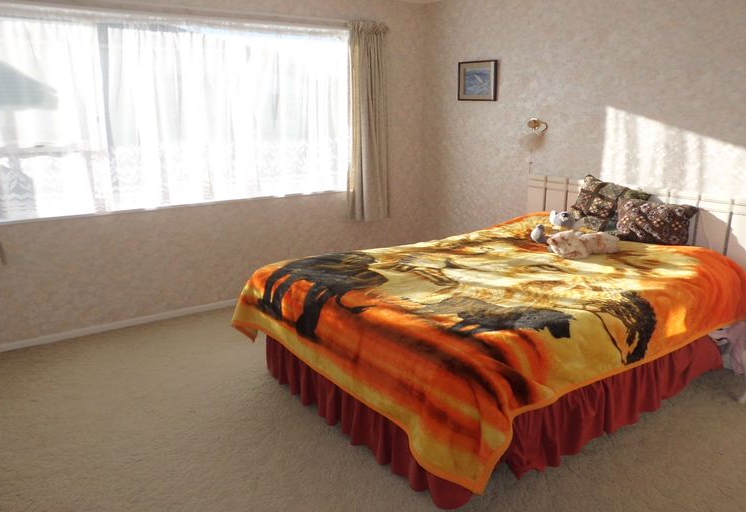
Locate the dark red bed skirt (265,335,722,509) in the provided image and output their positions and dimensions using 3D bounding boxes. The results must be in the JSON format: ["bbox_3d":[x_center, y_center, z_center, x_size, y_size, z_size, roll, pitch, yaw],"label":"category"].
[{"bbox_3d":[0.626,0.553,3.154,1.980,0.360,1.480,-10,18,-32],"label":"dark red bed skirt"}]

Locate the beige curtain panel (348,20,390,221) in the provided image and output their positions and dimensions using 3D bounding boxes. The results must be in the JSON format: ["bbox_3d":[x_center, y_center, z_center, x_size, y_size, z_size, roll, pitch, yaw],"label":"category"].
[{"bbox_3d":[-0.016,-1.082,4.636,0.390,1.590,0.110,-10,18,-32],"label":"beige curtain panel"}]

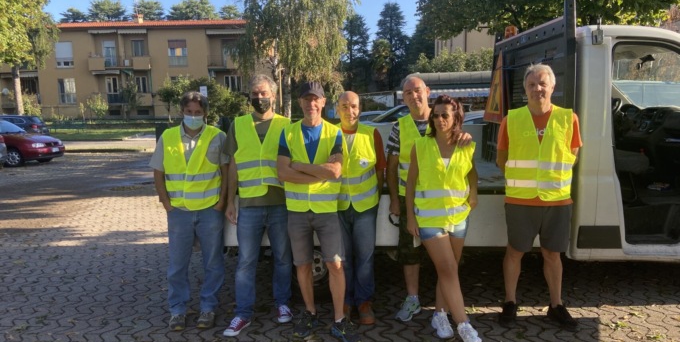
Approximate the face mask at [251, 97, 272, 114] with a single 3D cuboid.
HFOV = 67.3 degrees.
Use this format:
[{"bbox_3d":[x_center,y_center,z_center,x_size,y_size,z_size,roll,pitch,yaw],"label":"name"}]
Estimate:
[{"bbox_3d":[-0.527,-0.440,3.429,0.150,0.120,0.090,-2,7,-3],"label":"face mask"}]

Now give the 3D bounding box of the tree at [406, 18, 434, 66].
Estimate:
[{"bbox_3d":[8.937,-11.061,56.000,4.200,11.200,4.200,-1,7,0],"label":"tree"}]

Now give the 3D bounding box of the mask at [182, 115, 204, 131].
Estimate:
[{"bbox_3d":[-1.007,-0.333,3.511,0.150,0.110,0.090,-3,7,-10],"label":"mask"}]

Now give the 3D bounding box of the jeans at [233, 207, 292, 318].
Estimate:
[{"bbox_3d":[-0.549,0.621,3.665,0.400,0.860,0.300,-2,7,-3],"label":"jeans"}]

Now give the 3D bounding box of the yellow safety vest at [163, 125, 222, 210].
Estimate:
[{"bbox_3d":[-1.054,-0.025,3.648,0.400,0.590,0.260,-2,7,-2],"label":"yellow safety vest"}]

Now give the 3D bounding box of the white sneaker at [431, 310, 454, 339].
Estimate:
[{"bbox_3d":[0.729,1.070,3.630,0.103,0.115,0.270,-1,7,-6],"label":"white sneaker"}]

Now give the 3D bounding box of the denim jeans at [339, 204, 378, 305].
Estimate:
[{"bbox_3d":[0.128,0.587,3.724,0.330,0.780,0.250,-1,7,7],"label":"denim jeans"}]

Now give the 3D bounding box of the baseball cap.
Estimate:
[{"bbox_3d":[-0.200,-0.558,3.580,0.185,0.135,0.265,-1,7,-2],"label":"baseball cap"}]

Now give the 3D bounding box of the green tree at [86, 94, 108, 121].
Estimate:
[{"bbox_3d":[-17.641,-4.650,37.000,1.500,2.100,1.500,-1,7,0],"label":"green tree"}]

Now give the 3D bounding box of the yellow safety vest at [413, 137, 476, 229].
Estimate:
[{"bbox_3d":[0.748,0.069,3.700,0.425,0.655,0.270,0,7,3],"label":"yellow safety vest"}]

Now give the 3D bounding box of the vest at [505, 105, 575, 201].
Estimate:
[{"bbox_3d":[1.485,-0.136,3.820,0.490,0.700,0.300,1,7,13],"label":"vest"}]

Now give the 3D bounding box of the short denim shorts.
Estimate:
[{"bbox_3d":[0.701,0.347,3.445,0.320,0.240,0.230,-1,7,5],"label":"short denim shorts"}]

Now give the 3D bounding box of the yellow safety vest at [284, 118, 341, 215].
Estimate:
[{"bbox_3d":[-0.192,-0.046,3.630,0.420,0.660,0.280,-1,7,-2],"label":"yellow safety vest"}]

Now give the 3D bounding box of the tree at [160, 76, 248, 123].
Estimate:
[{"bbox_3d":[-8.756,-4.620,33.000,5.200,2.900,4.200,-1,7,0],"label":"tree"}]

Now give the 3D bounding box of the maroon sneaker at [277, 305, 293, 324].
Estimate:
[{"bbox_3d":[-0.433,1.047,3.905,0.105,0.110,0.290,-2,7,-12],"label":"maroon sneaker"}]

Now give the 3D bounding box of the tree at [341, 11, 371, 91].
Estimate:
[{"bbox_3d":[1.760,-11.515,58.000,4.000,11.800,4.000,-1,7,0],"label":"tree"}]

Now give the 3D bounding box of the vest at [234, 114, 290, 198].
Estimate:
[{"bbox_3d":[-0.540,-0.102,3.579,0.390,0.570,0.260,-2,7,-6],"label":"vest"}]

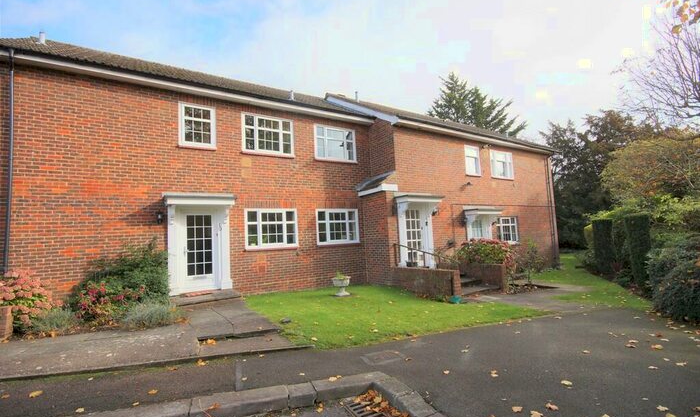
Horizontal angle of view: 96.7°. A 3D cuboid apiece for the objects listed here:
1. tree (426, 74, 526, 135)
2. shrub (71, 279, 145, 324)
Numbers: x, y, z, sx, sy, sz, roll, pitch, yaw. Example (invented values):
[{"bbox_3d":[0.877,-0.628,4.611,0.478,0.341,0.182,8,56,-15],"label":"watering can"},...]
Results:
[{"bbox_3d":[10.566,-3.946,24.927,8.500,15.200,8.500,-2,-4,0],"label":"tree"},{"bbox_3d":[-4.520,1.715,5.800,1.100,0.830,0.800,0,-5,-33],"label":"shrub"}]

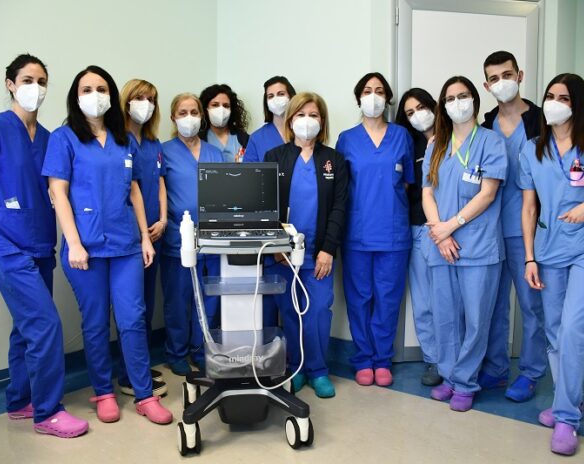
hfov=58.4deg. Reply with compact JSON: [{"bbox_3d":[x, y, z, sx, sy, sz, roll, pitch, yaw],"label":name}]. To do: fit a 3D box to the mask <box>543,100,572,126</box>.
[{"bbox_3d":[1.121,-0.500,2.204,0.140,0.130,0.090,17,15,41],"label":"mask"}]

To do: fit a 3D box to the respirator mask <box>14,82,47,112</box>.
[{"bbox_3d":[-1.207,-0.621,2.410,0.143,0.128,0.090,-1,4,-42],"label":"respirator mask"}]

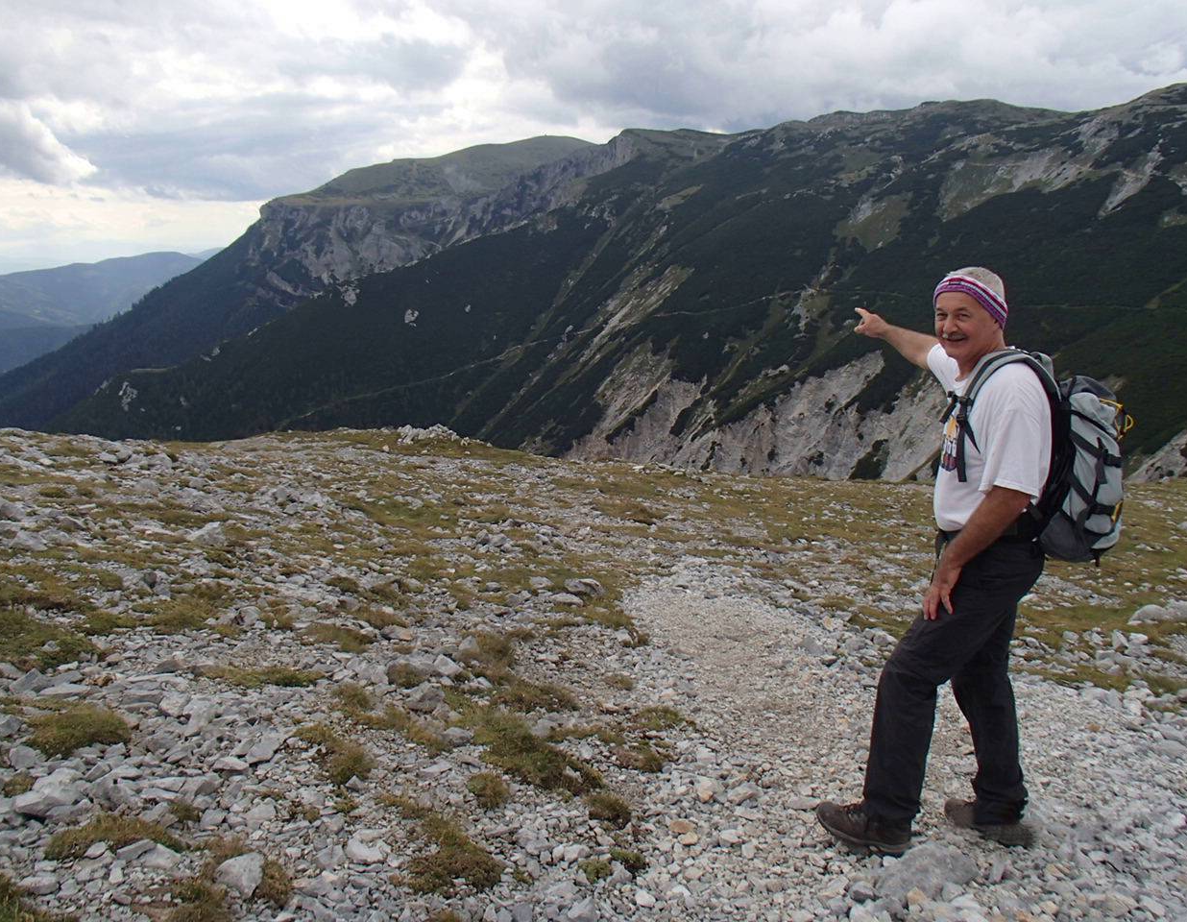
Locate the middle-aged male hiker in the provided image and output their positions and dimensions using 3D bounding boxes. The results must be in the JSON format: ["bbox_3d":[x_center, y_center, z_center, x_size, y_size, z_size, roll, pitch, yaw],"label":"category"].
[{"bbox_3d":[1.050,0.272,3.076,0.680,1.720,0.900,2,12,8],"label":"middle-aged male hiker"}]

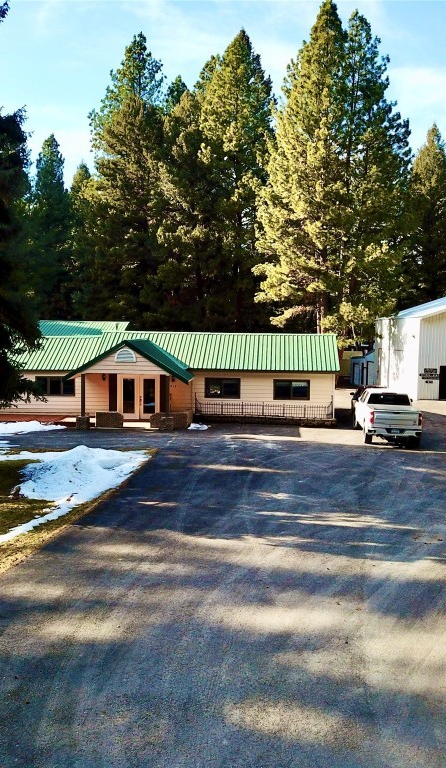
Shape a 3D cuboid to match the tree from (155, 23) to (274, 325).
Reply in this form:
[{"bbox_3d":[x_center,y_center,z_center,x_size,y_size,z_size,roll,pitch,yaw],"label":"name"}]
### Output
[{"bbox_3d":[-0.282,-12.780,56.065,8.300,25.030,8.300,1,5,0],"label":"tree"}]

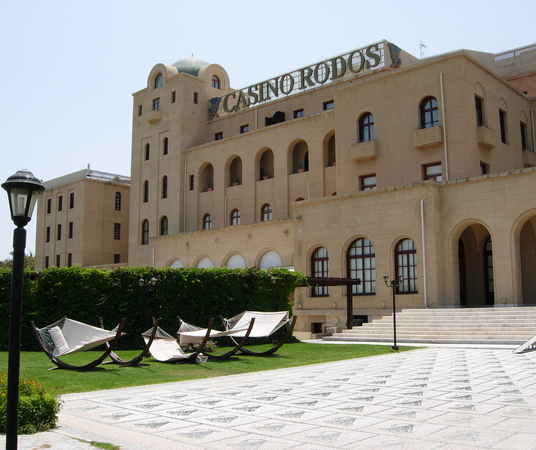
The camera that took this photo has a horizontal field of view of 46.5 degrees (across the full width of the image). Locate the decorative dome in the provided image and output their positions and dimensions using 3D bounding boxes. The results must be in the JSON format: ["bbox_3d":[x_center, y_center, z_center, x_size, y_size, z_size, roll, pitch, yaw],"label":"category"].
[{"bbox_3d":[-7.365,-14.875,60.468,5.200,2.600,5.200,-8,-11,43],"label":"decorative dome"}]

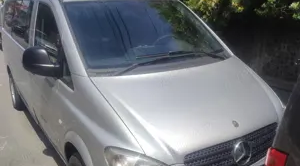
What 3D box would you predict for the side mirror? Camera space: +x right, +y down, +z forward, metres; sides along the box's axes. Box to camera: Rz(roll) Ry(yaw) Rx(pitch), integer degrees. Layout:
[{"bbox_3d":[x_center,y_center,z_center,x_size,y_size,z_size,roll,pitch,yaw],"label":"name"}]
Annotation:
[{"bbox_3d":[-0.842,-0.169,2.258,0.280,0.260,0.200,-10,19,-32],"label":"side mirror"}]

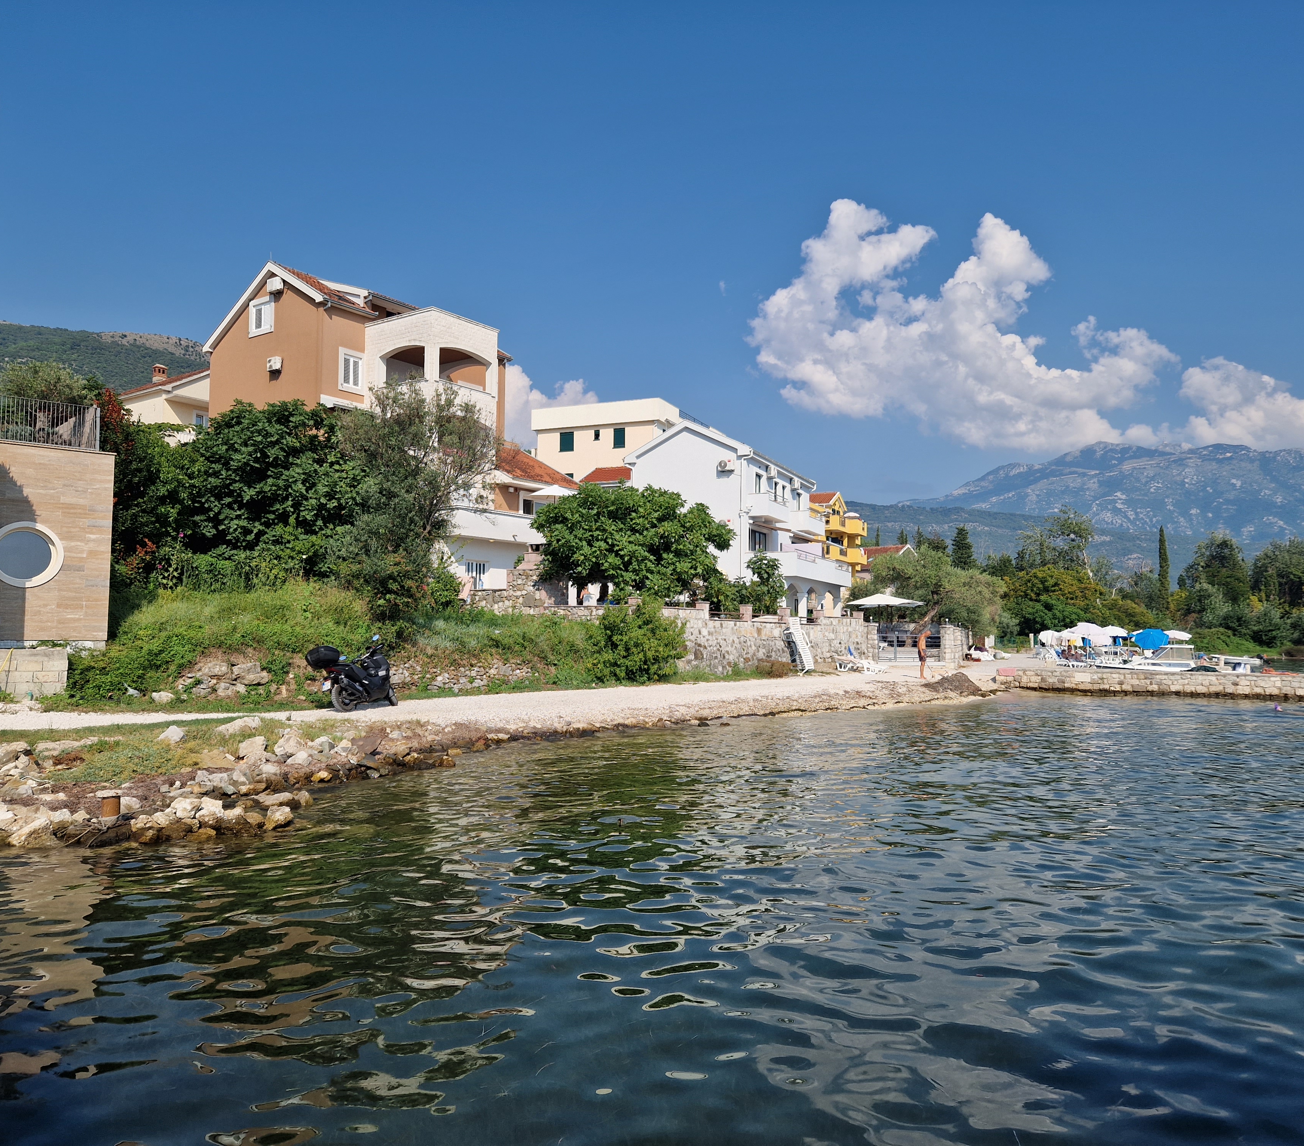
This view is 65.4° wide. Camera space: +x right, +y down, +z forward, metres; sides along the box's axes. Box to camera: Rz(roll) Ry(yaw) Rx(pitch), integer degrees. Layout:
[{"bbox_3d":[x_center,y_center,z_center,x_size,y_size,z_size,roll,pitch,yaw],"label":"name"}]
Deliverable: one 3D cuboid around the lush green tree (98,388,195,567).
[{"bbox_3d":[-12.200,-2.088,24.500,2.400,4.400,2.500,2,-4,-26],"label":"lush green tree"}]

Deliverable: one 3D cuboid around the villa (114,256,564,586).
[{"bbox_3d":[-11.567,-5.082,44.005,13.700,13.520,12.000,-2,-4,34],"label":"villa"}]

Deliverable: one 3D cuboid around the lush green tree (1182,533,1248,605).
[{"bbox_3d":[55.438,-0.176,100.000,7.000,7.600,7.000,-1,-4,29],"label":"lush green tree"}]

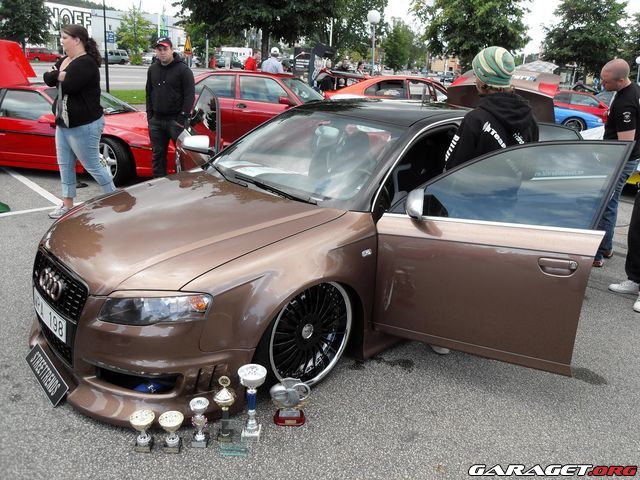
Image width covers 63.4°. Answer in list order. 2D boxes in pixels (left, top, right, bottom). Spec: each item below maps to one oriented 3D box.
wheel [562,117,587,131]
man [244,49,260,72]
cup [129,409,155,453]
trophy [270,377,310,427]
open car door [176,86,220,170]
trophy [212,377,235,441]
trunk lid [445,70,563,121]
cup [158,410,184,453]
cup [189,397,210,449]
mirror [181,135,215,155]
[{"bbox_3d":[6.170,-2.677,12.600,0.620,0.620,0.220,10,20,18],"label":"wheel"},{"bbox_3d":[-1.458,-3.134,11.082,0.400,1.780,0.500,5,19,4],"label":"man"},{"bbox_3d":[-0.741,0.813,2.192,0.103,0.153,0.100,2,19,-1],"label":"cup"},{"bbox_3d":[-0.135,0.732,2.379,0.178,0.224,0.095,1,19,-3],"label":"trophy"},{"bbox_3d":[-1.015,-0.642,4.438,0.240,1.200,1.130,-5,20,-22],"label":"open car door"},{"bbox_3d":[-0.409,0.724,2.238,0.087,0.312,0.083,2,19,0],"label":"trophy"},{"bbox_3d":[1.706,-1.265,4.849,0.450,0.600,1.080,-15,25,-40],"label":"trunk lid"},{"bbox_3d":[-0.627,0.810,2.182,0.105,0.180,0.105,1,19,-6],"label":"cup"},{"bbox_3d":[-0.513,0.784,2.218,0.081,0.205,0.078,2,19,0],"label":"cup"},{"bbox_3d":[-0.948,-0.750,4.007,0.220,0.145,0.120,-5,20,-22],"label":"mirror"}]

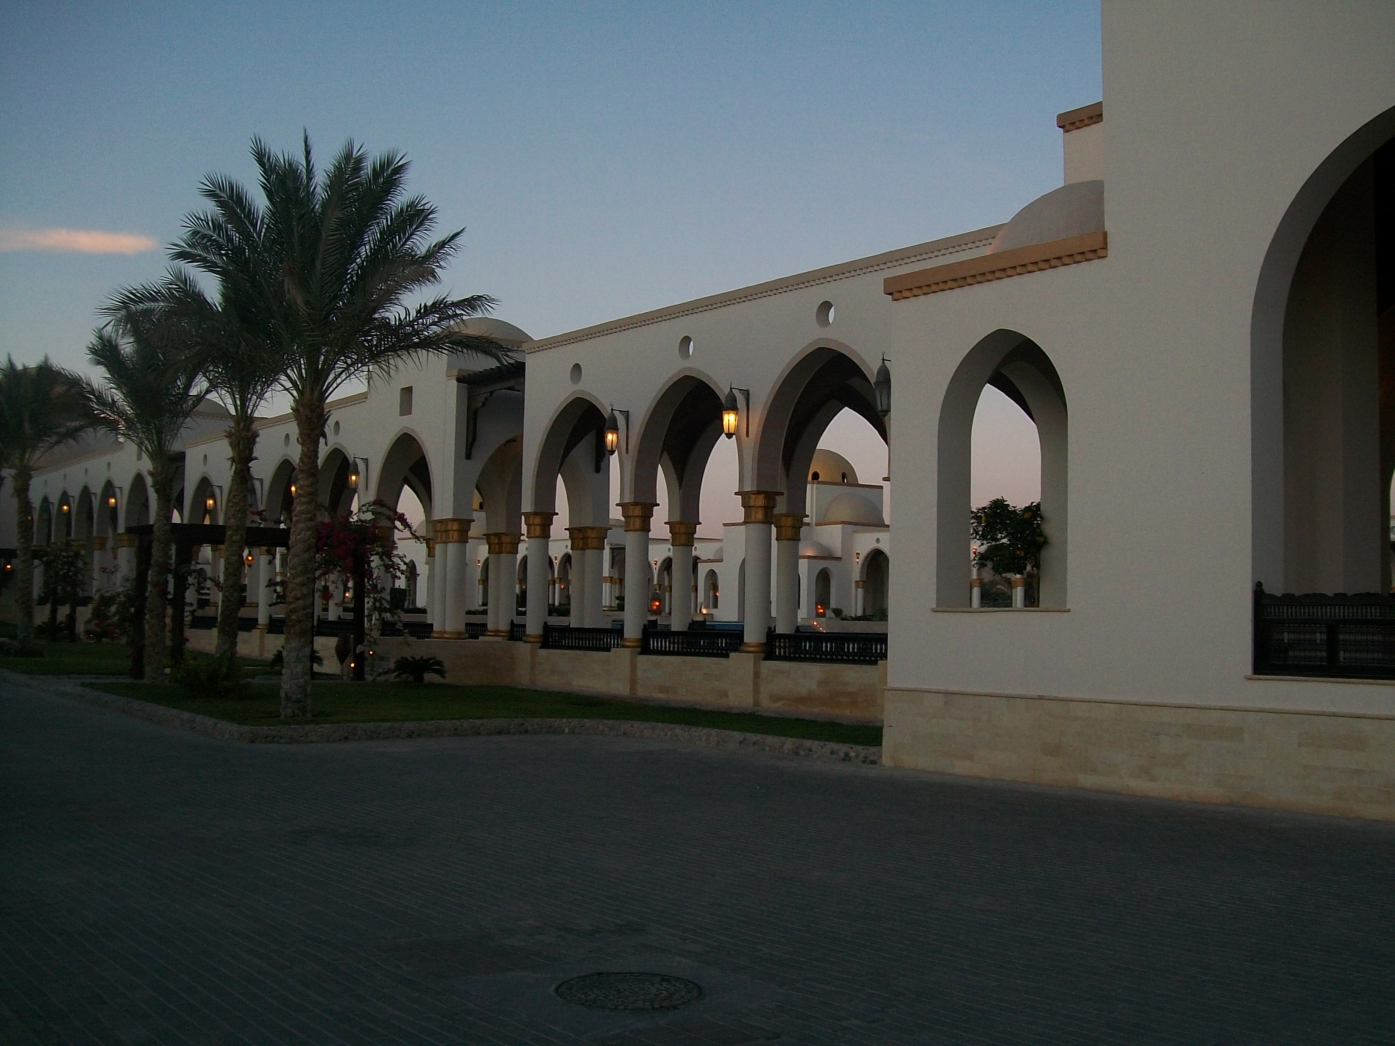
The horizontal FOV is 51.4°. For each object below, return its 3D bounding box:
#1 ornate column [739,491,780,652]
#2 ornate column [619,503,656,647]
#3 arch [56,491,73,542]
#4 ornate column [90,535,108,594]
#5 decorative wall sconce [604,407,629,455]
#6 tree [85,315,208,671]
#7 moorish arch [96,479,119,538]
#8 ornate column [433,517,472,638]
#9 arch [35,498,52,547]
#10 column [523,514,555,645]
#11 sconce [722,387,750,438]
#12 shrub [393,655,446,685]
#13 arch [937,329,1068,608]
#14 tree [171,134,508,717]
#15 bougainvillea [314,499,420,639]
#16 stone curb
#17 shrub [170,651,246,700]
[{"bbox_3d":[0.996,0.810,24.014,0.580,2.680,0.580,1,-4,0],"label":"ornate column"},{"bbox_3d":[-1.120,0.947,26.665,0.580,2.670,0.580,1,-4,0],"label":"ornate column"},{"bbox_3d":[-23.431,-0.235,54.093,0.500,1.980,2.600,4,-5,-38],"label":"arch"},{"bbox_3d":[-25.269,1.969,61.260,0.645,2.861,0.645,4,-5,-36],"label":"ornate column"},{"bbox_3d":[-1.474,-1.669,26.526,0.530,0.880,0.280,4,-5,-38],"label":"decorative wall sconce"},{"bbox_3d":[-10.940,-0.630,28.924,2.800,7.470,2.800,1,-4,0],"label":"tree"},{"bbox_3d":[-23.970,-0.661,59.729,0.572,2.258,3.485,4,-5,-36],"label":"moorish arch"},{"bbox_3d":[-5.883,1.345,34.645,0.612,2.856,1.102,4,-5,-36],"label":"ornate column"},{"bbox_3d":[-30.533,-0.159,68.529,0.572,2.258,3.350,4,-5,-36],"label":"arch"},{"bbox_3d":[-3.240,1.085,29.320,0.580,2.640,0.580,1,-4,0],"label":"column"},{"bbox_3d":[0.646,-1.807,23.871,0.530,0.890,0.280,4,-5,-38],"label":"sconce"},{"bbox_3d":[-6.464,3.391,33.686,1.215,0.694,1.215,4,-5,-36],"label":"shrub"},{"bbox_3d":[3.701,-0.614,16.854,0.612,3.213,1.856,5,-5,-40],"label":"arch"},{"bbox_3d":[-5.060,-1.410,19.959,4.500,8.040,4.500,1,-4,0],"label":"tree"},{"bbox_3d":[-7.557,1.057,33.093,2.050,3.182,2.170,4,-5,-36],"label":"bougainvillea"},{"bbox_3d":[-7.725,3.072,24.069,23.355,0.286,5.187,-3,-6,43],"label":"stone curb"},{"bbox_3d":[-8.533,2.658,25.270,1.262,0.873,1.329,4,-5,-36],"label":"shrub"}]

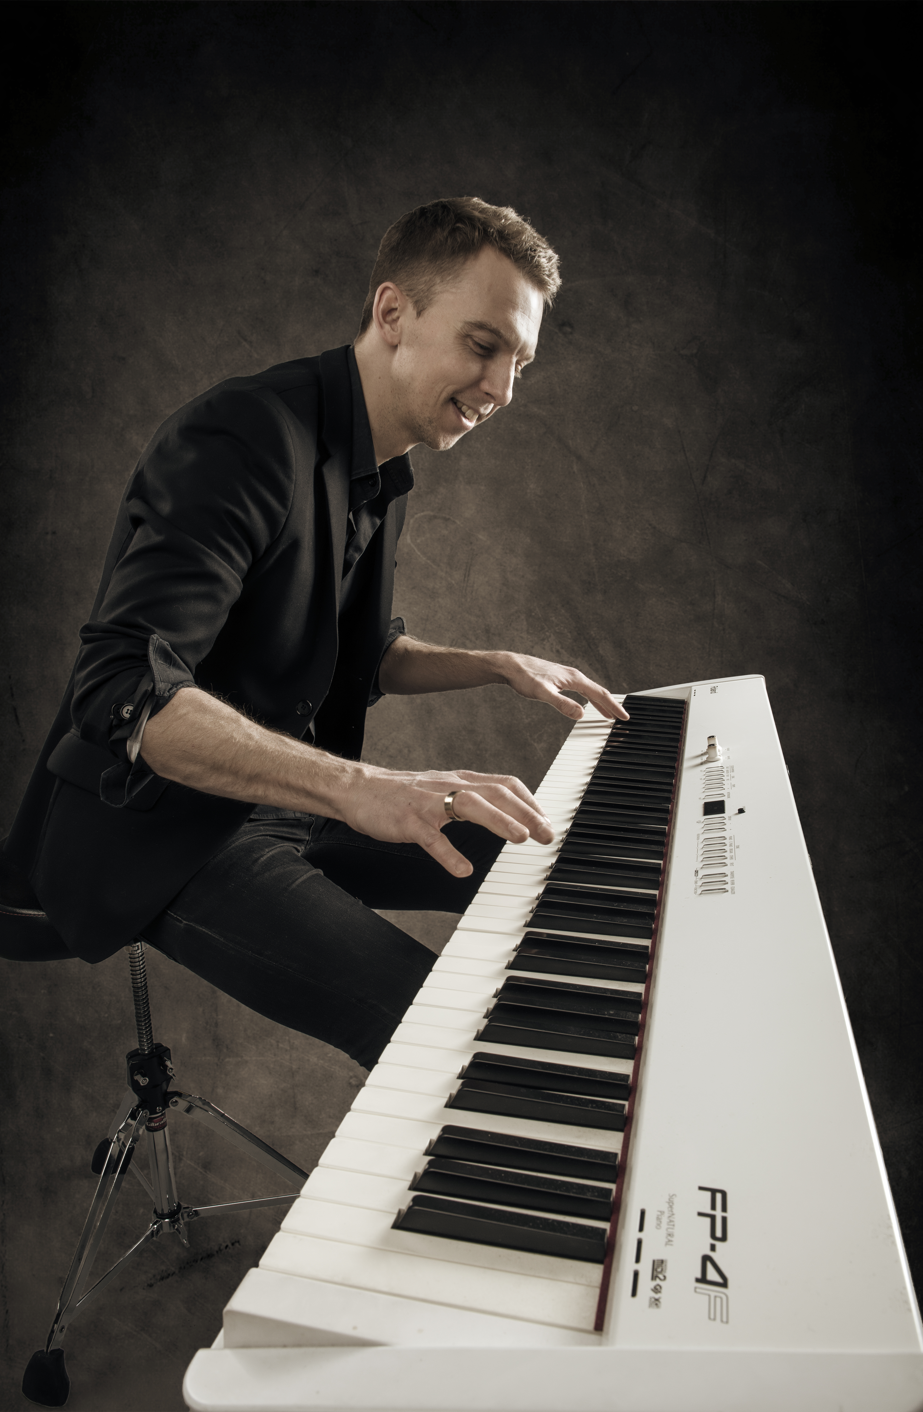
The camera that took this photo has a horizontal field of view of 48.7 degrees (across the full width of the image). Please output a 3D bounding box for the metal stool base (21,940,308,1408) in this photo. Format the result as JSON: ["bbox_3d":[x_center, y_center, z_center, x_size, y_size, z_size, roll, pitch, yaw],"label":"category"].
[{"bbox_3d":[-0.344,0.535,1.370,0.415,0.480,0.465,-3,12,-8],"label":"metal stool base"}]

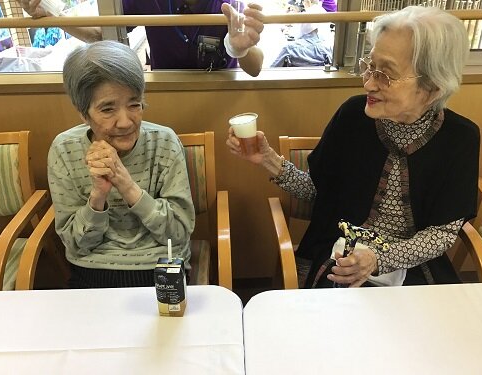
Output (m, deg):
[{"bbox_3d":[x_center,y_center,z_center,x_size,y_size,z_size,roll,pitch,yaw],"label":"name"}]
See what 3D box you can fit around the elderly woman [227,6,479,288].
[{"bbox_3d":[0.267,0.151,1.251,0.600,1.210,0.620,3,24,7],"label":"elderly woman"}]

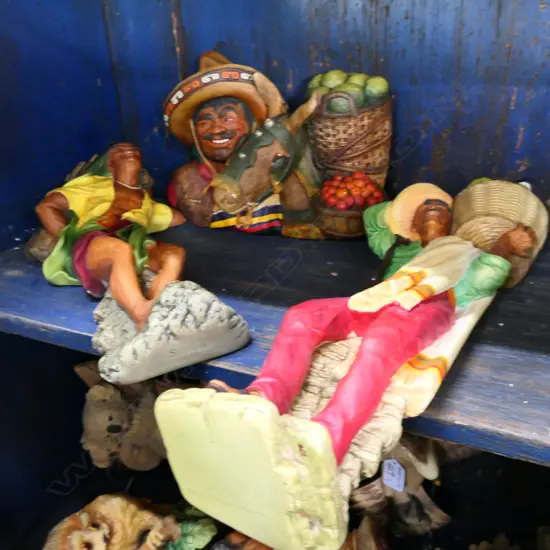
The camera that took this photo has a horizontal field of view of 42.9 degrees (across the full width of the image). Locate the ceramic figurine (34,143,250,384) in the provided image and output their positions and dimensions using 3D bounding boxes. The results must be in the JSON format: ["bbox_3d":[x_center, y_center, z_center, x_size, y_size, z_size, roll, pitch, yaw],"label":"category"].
[{"bbox_3d":[-0.141,-0.045,0.694,0.166,0.115,0.352,-10,32,-13],"label":"ceramic figurine"}]

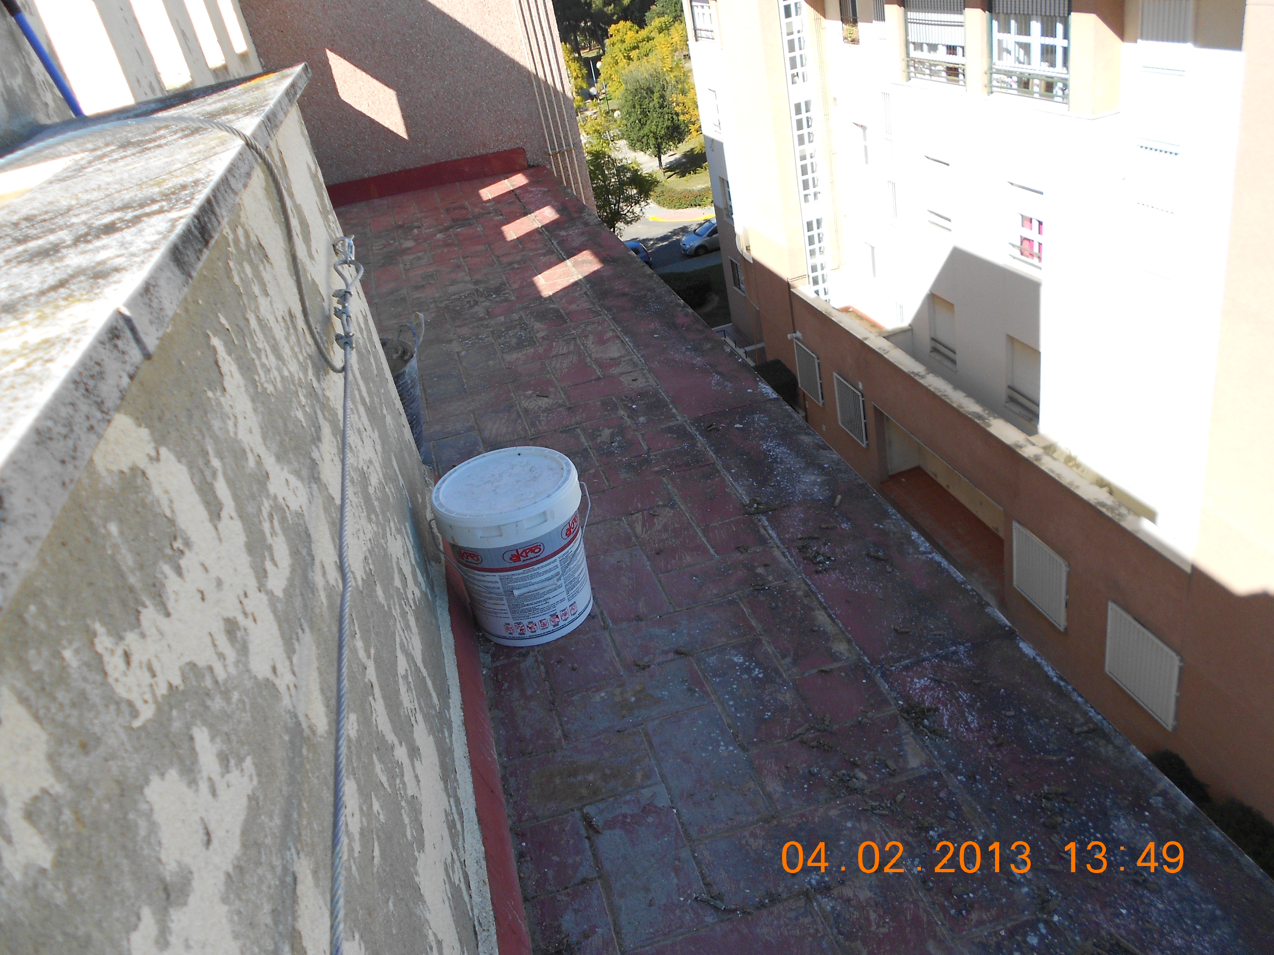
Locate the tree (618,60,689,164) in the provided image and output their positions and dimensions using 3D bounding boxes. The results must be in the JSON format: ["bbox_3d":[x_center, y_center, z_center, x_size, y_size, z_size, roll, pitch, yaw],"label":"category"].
[{"bbox_3d":[1.107,-24.757,65.864,4.700,7.000,4.700,-16,28,-6],"label":"tree"}]

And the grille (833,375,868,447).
[{"bbox_3d":[5.150,-1.604,23.050,0.070,1.409,1.531,-16,28,-6],"label":"grille"}]

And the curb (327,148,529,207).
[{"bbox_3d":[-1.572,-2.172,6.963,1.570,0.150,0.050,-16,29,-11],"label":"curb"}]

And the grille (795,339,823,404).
[{"bbox_3d":[4.564,-2.758,25.363,0.070,1.411,1.575,-16,28,-6],"label":"grille"}]

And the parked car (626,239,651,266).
[{"bbox_3d":[-1.368,-10.582,46.941,4.100,1.460,1.720,-16,28,-6],"label":"parked car"}]

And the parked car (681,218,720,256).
[{"bbox_3d":[4.100,-12.145,47.567,4.200,1.500,1.760,-16,28,-6],"label":"parked car"}]

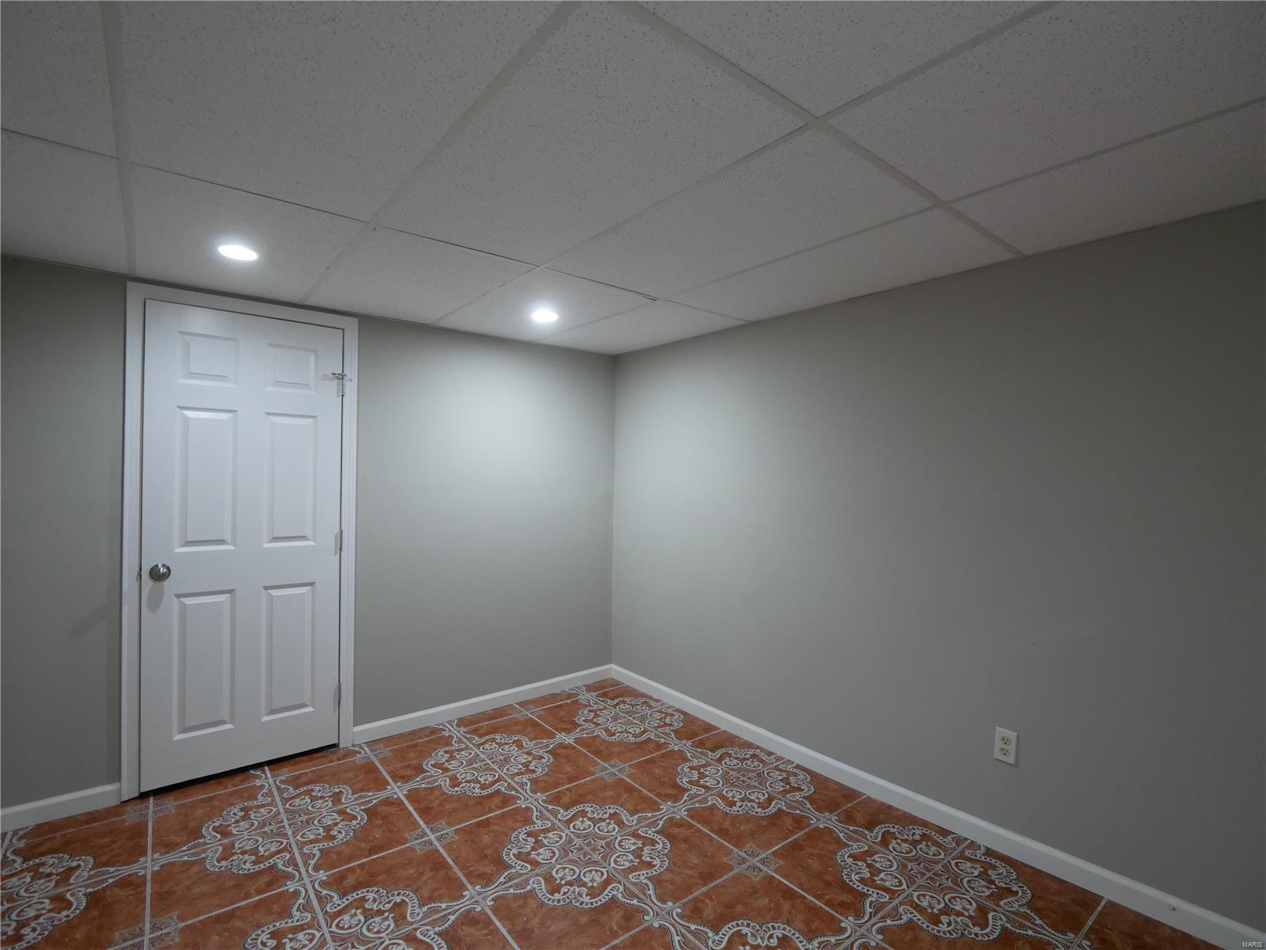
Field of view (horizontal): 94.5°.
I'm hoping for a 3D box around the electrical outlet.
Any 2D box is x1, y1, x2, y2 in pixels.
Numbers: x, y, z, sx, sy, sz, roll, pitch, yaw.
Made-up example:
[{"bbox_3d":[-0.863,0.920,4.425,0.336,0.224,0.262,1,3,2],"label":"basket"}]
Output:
[{"bbox_3d":[1.351,0.986,2.125,0.008,0.114,0.070,0,0,-39],"label":"electrical outlet"}]

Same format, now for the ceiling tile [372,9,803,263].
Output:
[{"bbox_3d":[-0.209,-0.805,1.603,0.602,0.018,1.217,0,0,-39],"label":"ceiling tile"}]

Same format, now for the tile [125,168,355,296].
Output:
[{"bbox_3d":[-1.437,-0.822,2.147,0.600,0.018,1.156,0,0,-39],"label":"tile"}]

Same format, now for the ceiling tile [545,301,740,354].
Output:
[{"bbox_3d":[0.009,-0.812,3.315,0.619,0.018,1.156,0,0,-39],"label":"ceiling tile"}]

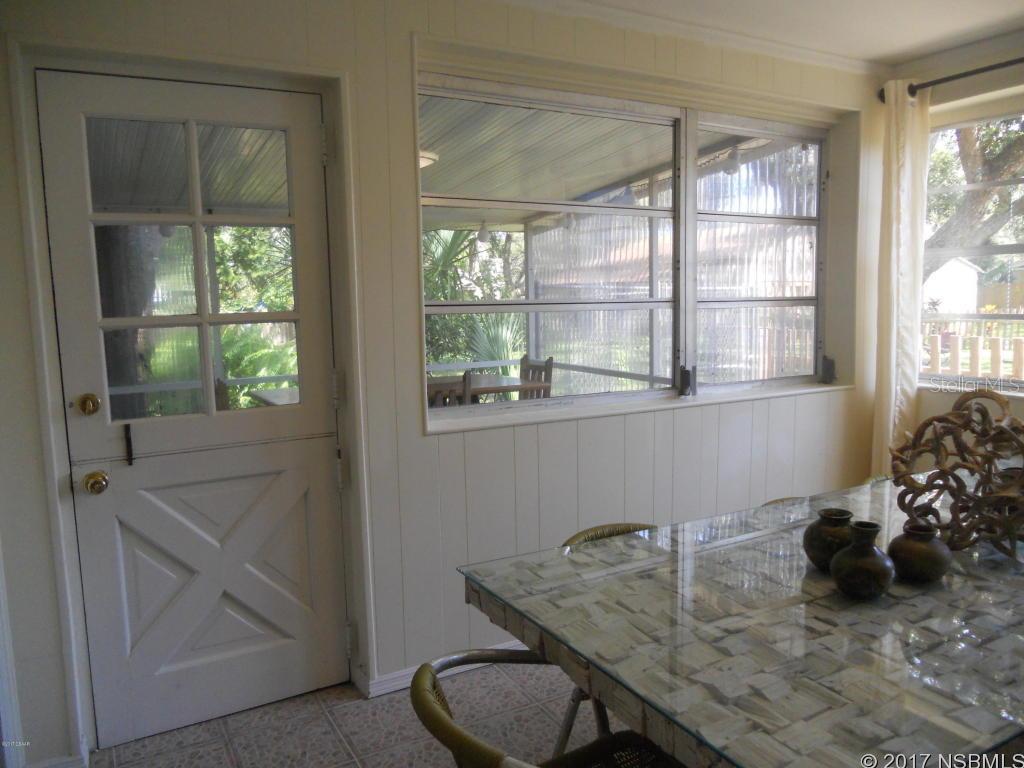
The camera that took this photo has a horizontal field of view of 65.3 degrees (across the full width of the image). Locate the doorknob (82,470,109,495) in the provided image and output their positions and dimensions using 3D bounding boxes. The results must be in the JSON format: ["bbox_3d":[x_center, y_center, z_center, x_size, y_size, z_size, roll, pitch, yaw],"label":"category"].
[{"bbox_3d":[-1.238,0.293,2.374,0.065,0.065,0.065,-5,8,-29],"label":"doorknob"}]

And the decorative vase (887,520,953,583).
[{"bbox_3d":[0.893,0.364,1.753,0.122,0.122,0.122,-5,8,-29],"label":"decorative vase"}]

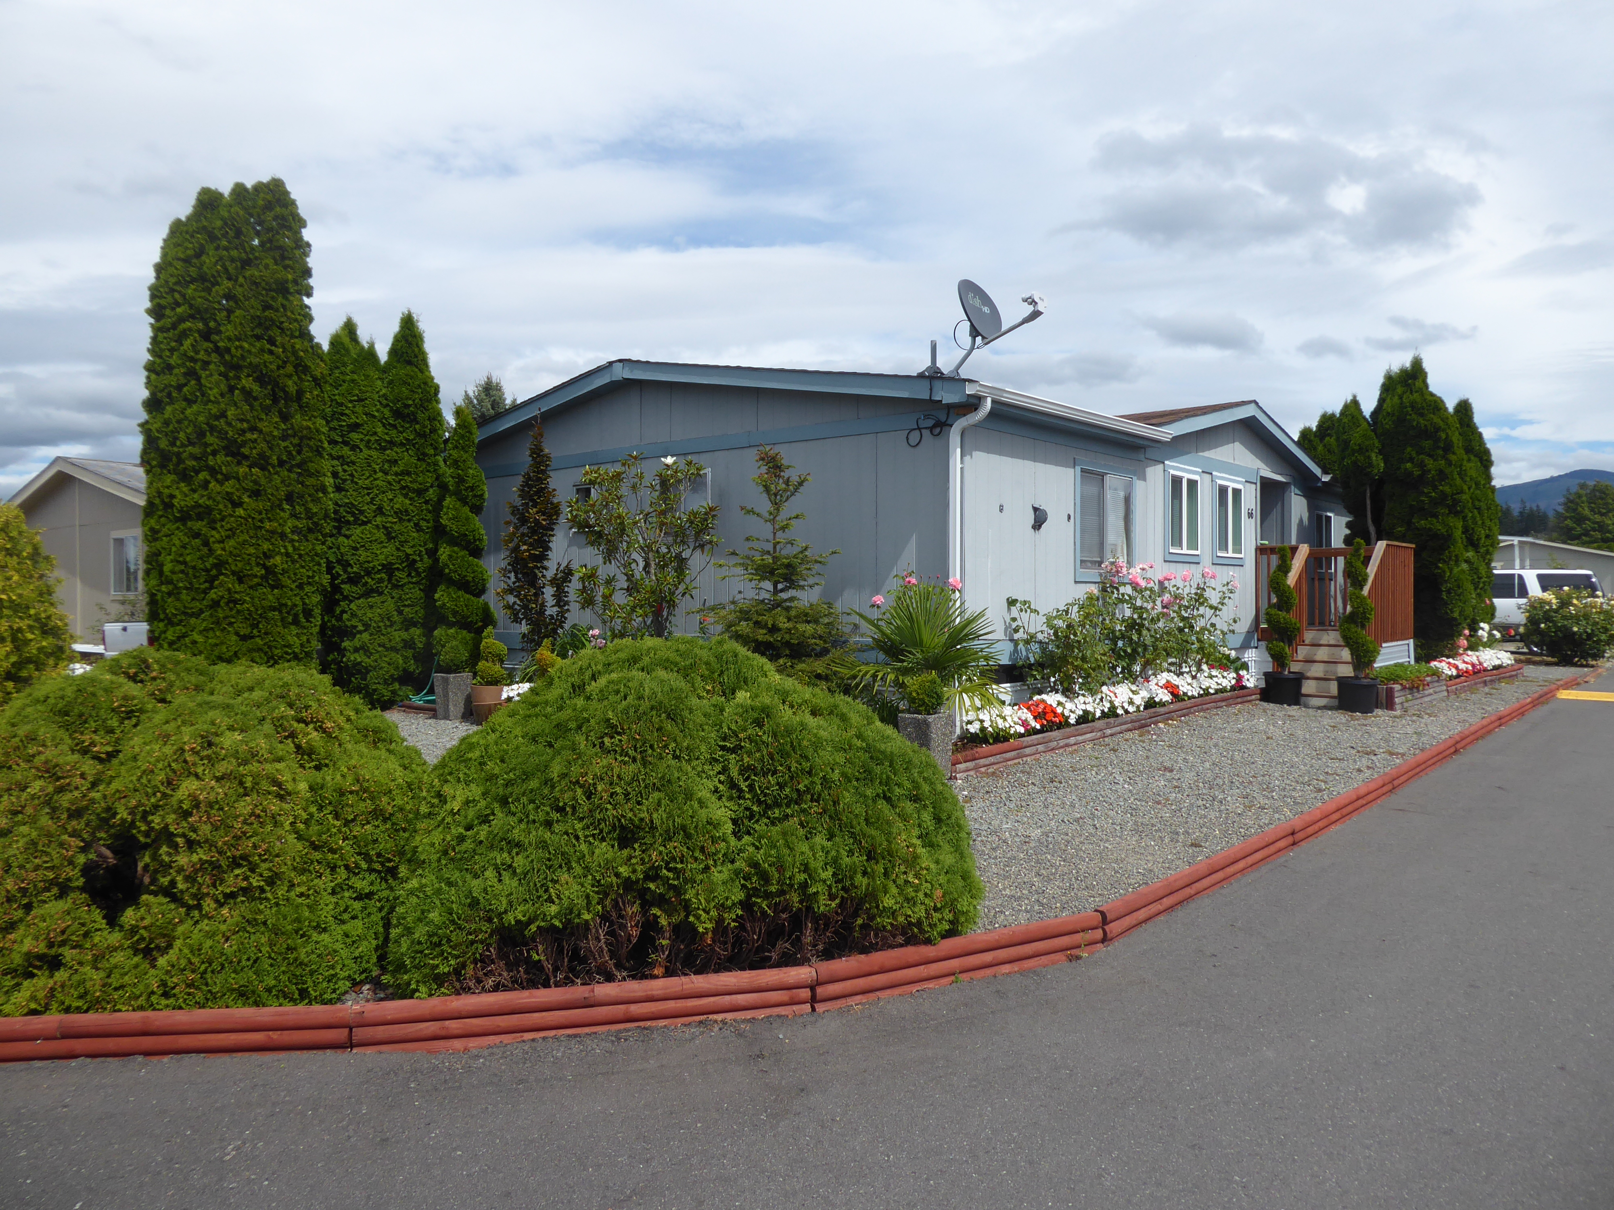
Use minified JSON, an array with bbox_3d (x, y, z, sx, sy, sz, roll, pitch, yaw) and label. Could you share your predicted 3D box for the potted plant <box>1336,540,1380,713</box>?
[{"bbox_3d":[5.958,0.239,12.100,0.470,1.881,0.470,0,0,0],"label":"potted plant"}]

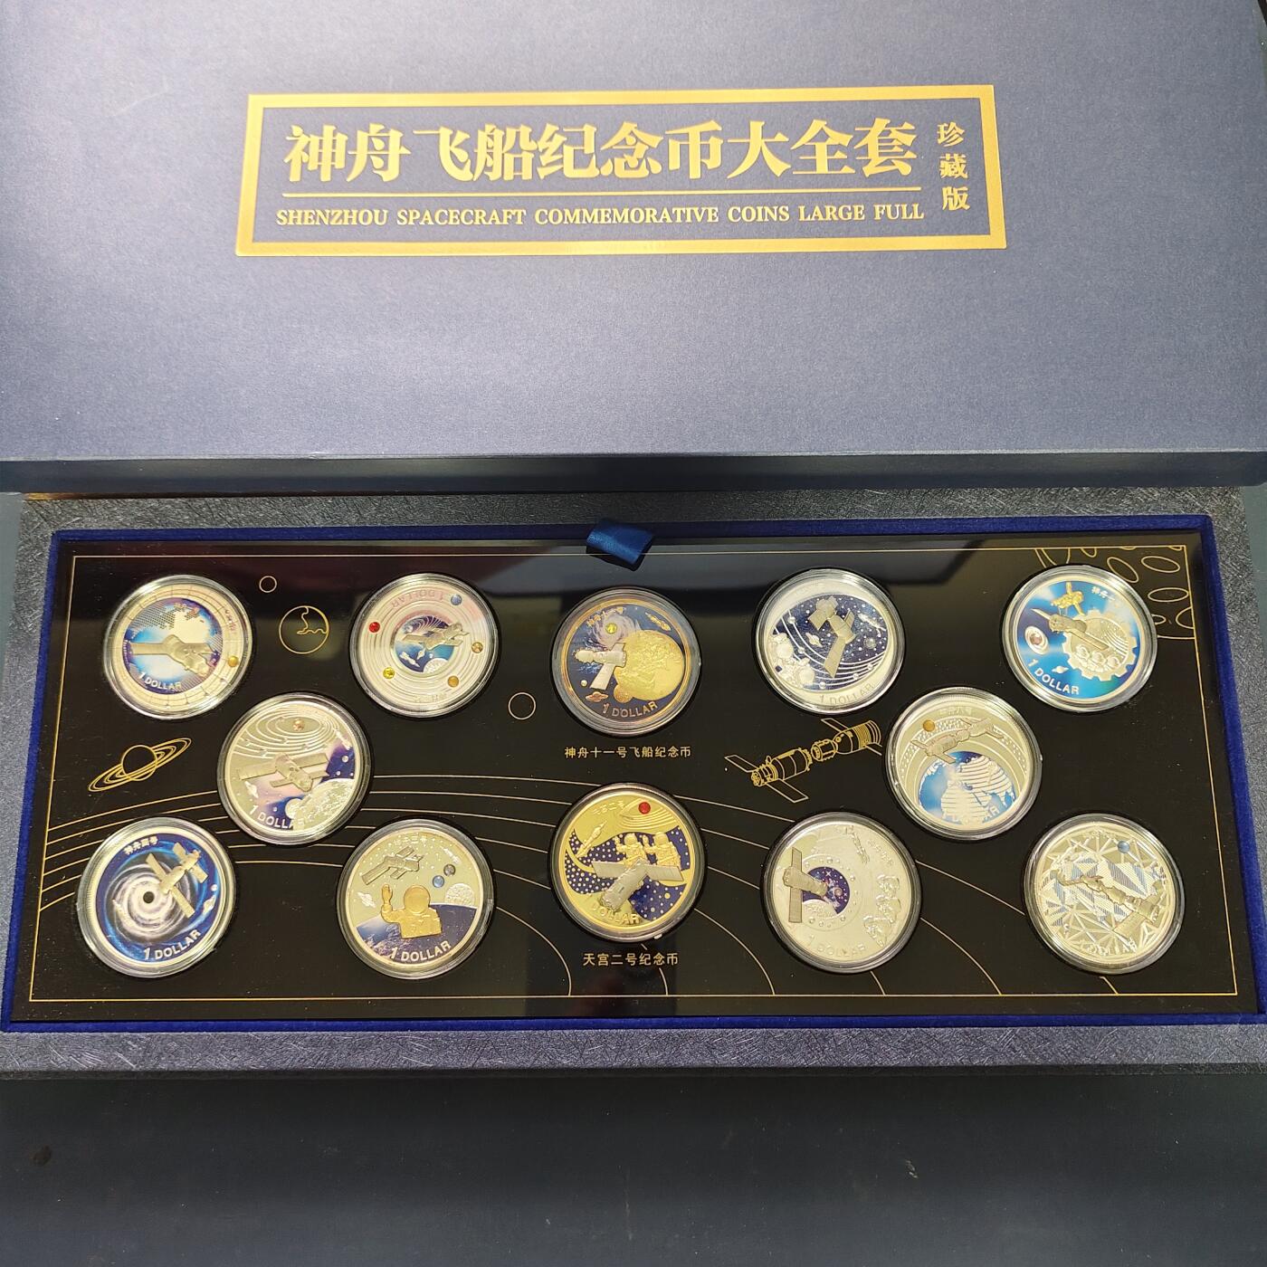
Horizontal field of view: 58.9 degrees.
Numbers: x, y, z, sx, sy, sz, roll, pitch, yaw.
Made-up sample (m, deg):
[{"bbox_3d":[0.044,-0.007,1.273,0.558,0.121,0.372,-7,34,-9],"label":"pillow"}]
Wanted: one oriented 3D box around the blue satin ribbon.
[{"bbox_3d":[-0.004,-0.028,0.350,0.018,0.008,0.011,22,79,5],"label":"blue satin ribbon"}]

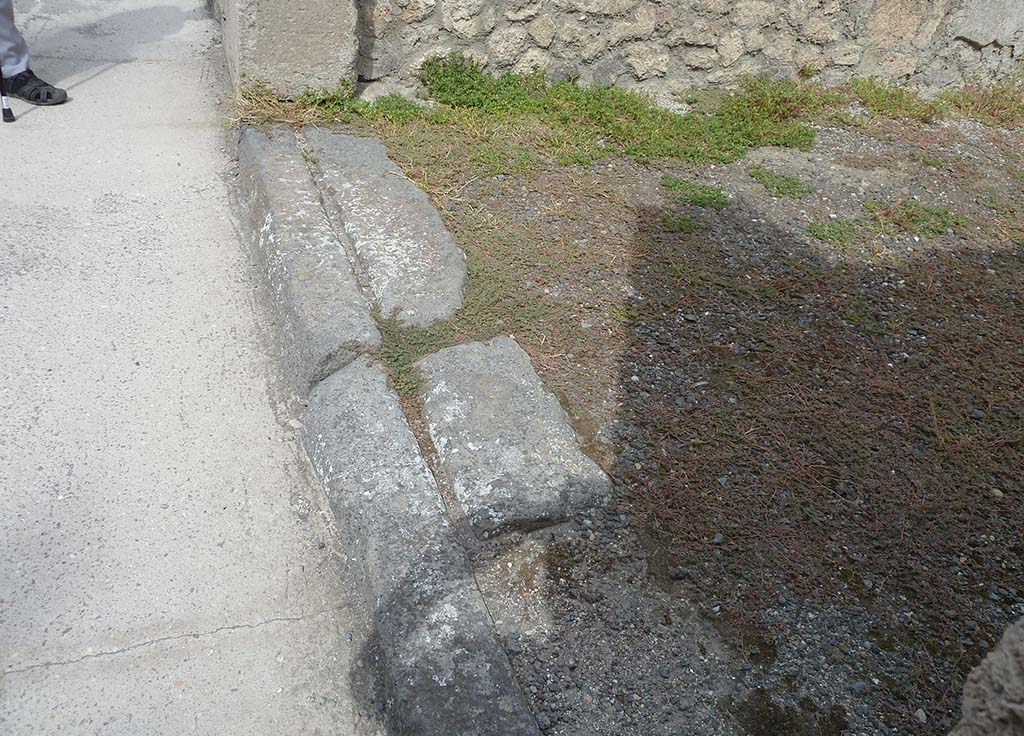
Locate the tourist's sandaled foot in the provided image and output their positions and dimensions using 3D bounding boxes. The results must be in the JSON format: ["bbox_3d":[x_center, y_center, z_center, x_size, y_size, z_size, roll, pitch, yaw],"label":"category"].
[{"bbox_3d":[-2.321,-1.371,3.589,0.290,0.110,0.110,8,37,-2],"label":"tourist's sandaled foot"}]

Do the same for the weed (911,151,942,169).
[{"bbox_3d":[2.374,-1.194,4.235,0.155,0.045,0.140,26,40,21],"label":"weed"}]

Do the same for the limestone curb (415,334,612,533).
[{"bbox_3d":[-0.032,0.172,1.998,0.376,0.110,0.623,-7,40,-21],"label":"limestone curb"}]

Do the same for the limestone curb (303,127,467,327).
[{"bbox_3d":[-0.512,-0.578,2.911,0.356,0.150,1.574,-7,40,-21],"label":"limestone curb"}]

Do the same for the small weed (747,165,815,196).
[{"bbox_3d":[1.331,-0.926,3.653,0.300,0.045,0.240,20,38,14],"label":"small weed"}]

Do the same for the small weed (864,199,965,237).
[{"bbox_3d":[1.895,-0.707,3.474,0.420,0.060,0.330,27,40,22],"label":"small weed"}]

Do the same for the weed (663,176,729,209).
[{"bbox_3d":[0.840,-0.808,3.385,0.310,0.050,0.210,17,37,10],"label":"weed"}]

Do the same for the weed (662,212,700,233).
[{"bbox_3d":[0.710,-0.610,3.098,0.150,0.045,0.130,16,37,9],"label":"weed"}]

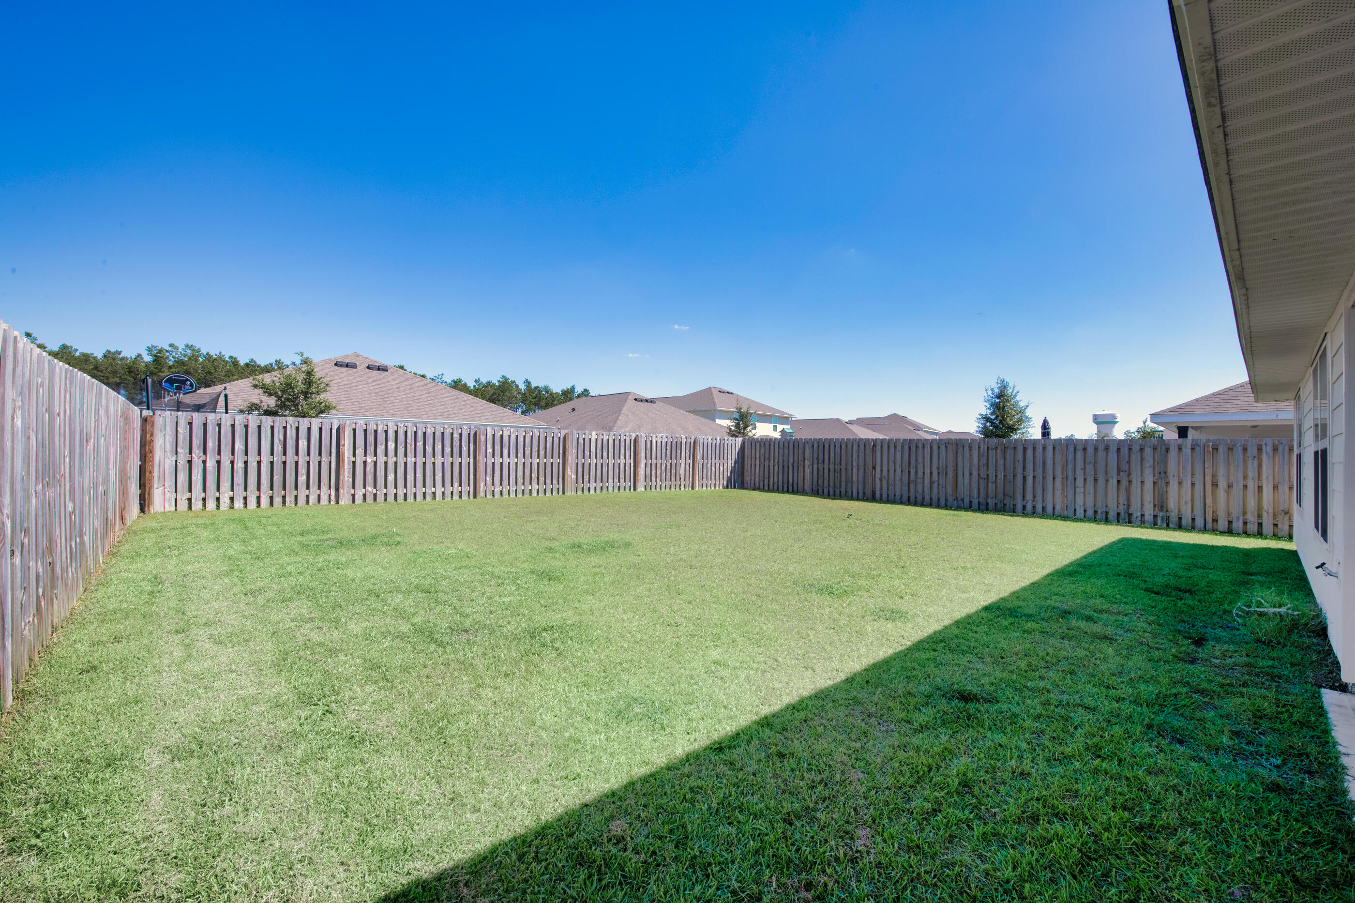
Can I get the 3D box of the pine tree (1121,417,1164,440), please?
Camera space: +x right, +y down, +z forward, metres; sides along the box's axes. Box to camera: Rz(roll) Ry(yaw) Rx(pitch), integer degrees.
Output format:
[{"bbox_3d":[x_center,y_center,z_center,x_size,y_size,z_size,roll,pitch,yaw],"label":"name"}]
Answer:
[{"bbox_3d":[24.661,0.007,28.000,1.650,3.620,1.650,1,0,41],"label":"pine tree"}]

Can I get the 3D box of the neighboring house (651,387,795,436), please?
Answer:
[{"bbox_3d":[3.465,-3.201,65.000,14.800,9.100,17.000,1,0,-42],"label":"neighboring house"}]

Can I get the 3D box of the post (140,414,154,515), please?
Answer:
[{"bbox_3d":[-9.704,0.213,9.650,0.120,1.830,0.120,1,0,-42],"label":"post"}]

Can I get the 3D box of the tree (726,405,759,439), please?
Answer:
[{"bbox_3d":[3.541,-0.732,29.000,1.730,4.250,1.730,1,0,7],"label":"tree"}]

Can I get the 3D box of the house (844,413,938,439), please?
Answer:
[{"bbox_3d":[38.856,-2.421,98.000,14.800,9.000,16.000,1,0,-42],"label":"house"}]

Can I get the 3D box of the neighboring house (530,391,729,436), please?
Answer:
[{"bbox_3d":[-6.059,-2.122,50.000,15.500,6.600,20.500,1,0,-42],"label":"neighboring house"}]

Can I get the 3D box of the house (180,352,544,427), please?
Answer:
[{"bbox_3d":[-19.556,-2.393,31.500,16.600,6.640,19.500,1,0,-42],"label":"house"}]

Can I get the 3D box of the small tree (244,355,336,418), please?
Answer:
[{"bbox_3d":[-11.775,-0.937,16.000,2.260,4.040,2.260,1,0,-36],"label":"small tree"}]

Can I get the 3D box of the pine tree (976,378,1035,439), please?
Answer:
[{"bbox_3d":[13.611,-0.773,22.000,2.070,4.730,2.070,1,0,32],"label":"pine tree"}]

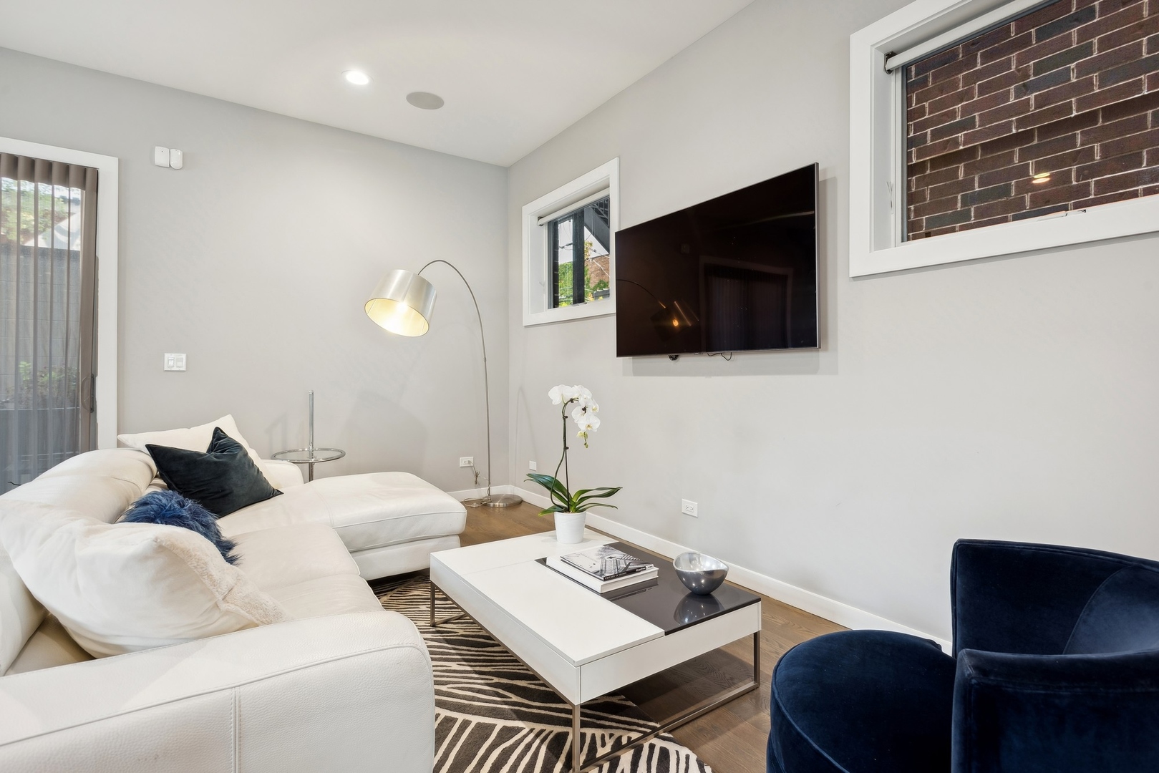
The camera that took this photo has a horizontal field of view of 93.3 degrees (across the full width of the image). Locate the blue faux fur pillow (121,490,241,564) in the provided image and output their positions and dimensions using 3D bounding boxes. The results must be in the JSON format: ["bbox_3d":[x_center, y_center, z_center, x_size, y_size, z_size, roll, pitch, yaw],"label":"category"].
[{"bbox_3d":[-1.507,0.514,2.093,0.380,0.170,0.430,47,-24,-26],"label":"blue faux fur pillow"}]

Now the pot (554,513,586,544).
[{"bbox_3d":[-0.044,0.683,2.649,0.159,0.149,0.159,0,1,0],"label":"pot"}]

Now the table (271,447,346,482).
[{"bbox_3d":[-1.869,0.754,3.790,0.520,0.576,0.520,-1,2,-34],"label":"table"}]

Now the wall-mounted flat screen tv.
[{"bbox_3d":[0.653,-0.578,2.960,0.050,0.800,1.395,-1,2,-34],"label":"wall-mounted flat screen tv"}]

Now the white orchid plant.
[{"bbox_3d":[-0.029,0.309,2.649,0.453,0.632,0.290,0,1,-9],"label":"white orchid plant"}]

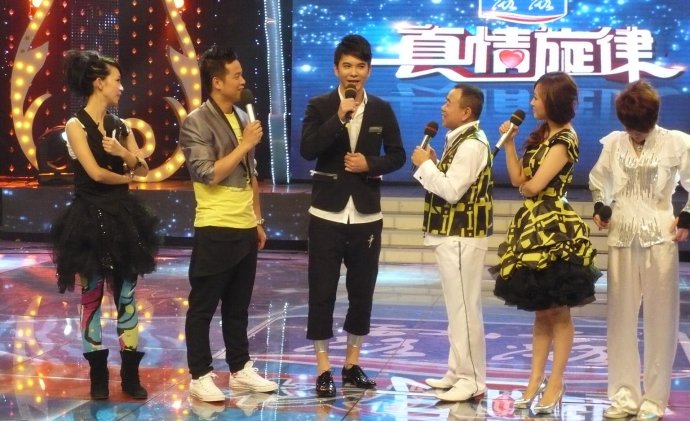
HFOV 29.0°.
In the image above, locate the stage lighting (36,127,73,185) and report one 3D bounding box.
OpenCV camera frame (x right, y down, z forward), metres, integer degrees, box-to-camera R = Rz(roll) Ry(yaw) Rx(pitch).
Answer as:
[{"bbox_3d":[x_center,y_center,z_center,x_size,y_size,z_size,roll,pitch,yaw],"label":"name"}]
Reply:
[{"bbox_3d":[-3.079,-0.604,14.279,0.390,0.620,0.420,1,4,-6],"label":"stage lighting"}]

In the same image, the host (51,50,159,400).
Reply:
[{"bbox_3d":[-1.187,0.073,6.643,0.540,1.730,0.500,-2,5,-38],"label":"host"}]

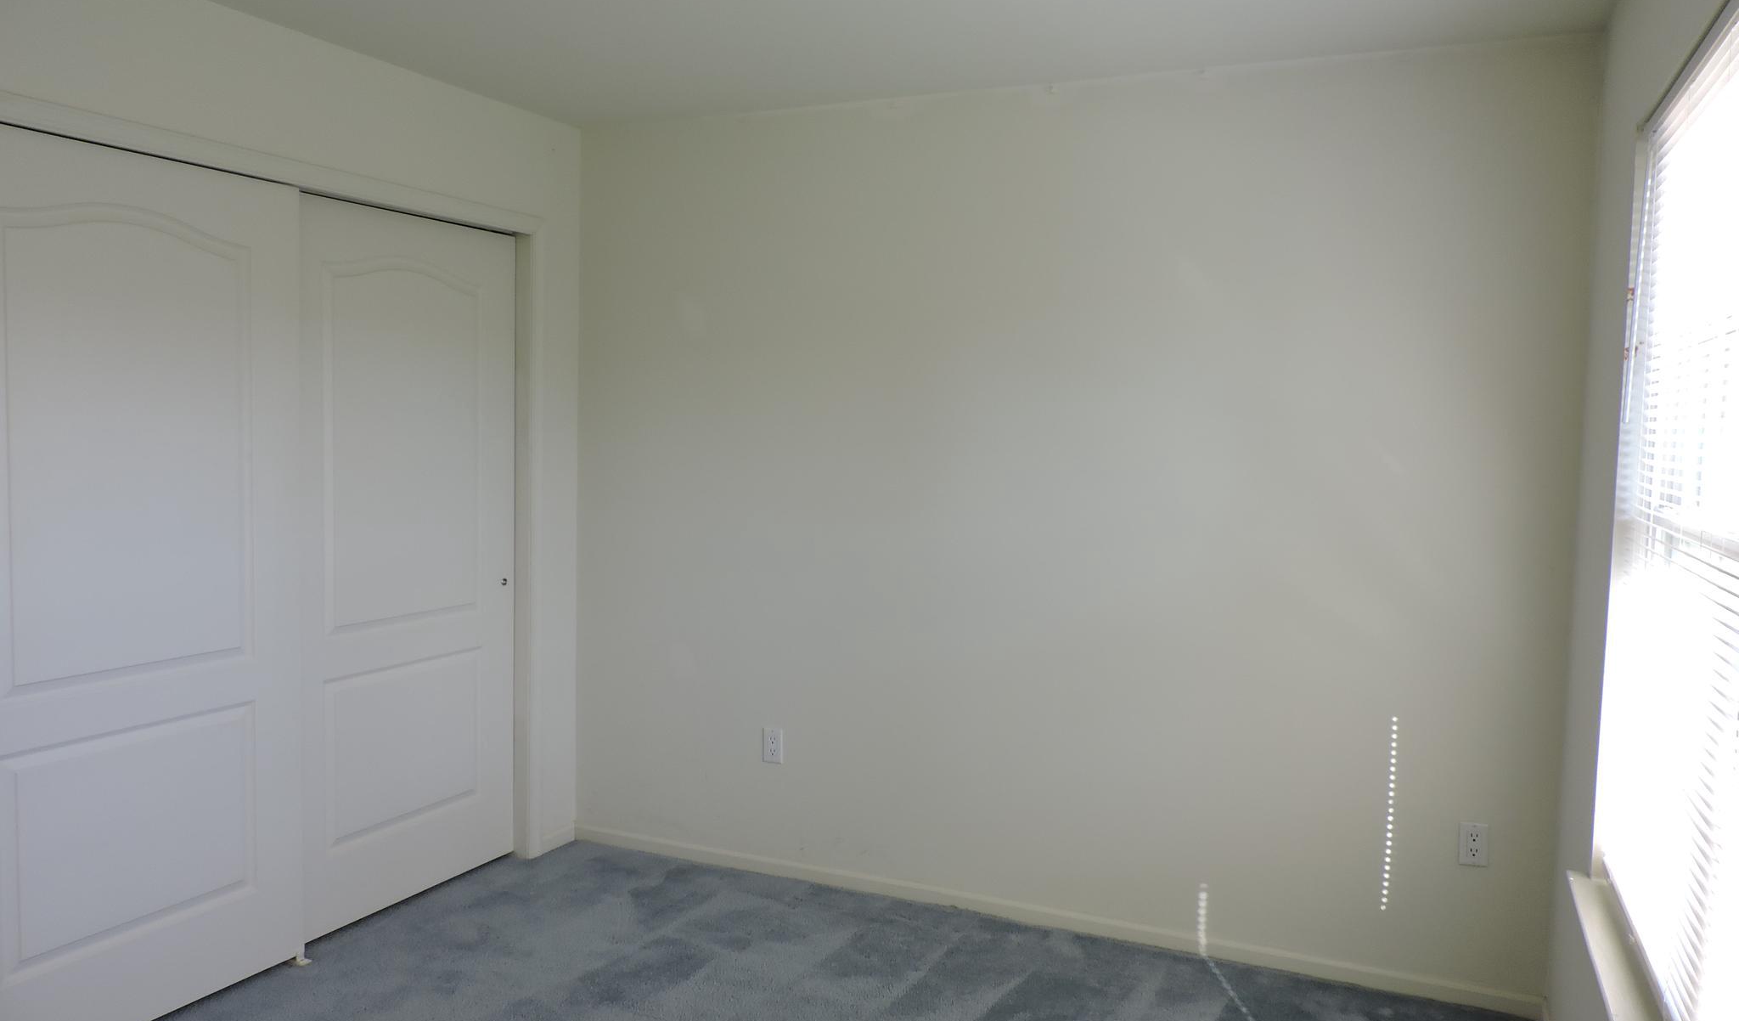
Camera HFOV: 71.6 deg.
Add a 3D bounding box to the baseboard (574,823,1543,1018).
[{"bbox_3d":[0.338,1.195,3.644,2.984,0.060,0.015,3,4,24],"label":"baseboard"}]

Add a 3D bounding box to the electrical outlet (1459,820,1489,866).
[{"bbox_3d":[1.551,0.859,3.095,0.070,0.113,0.010,3,4,24],"label":"electrical outlet"}]

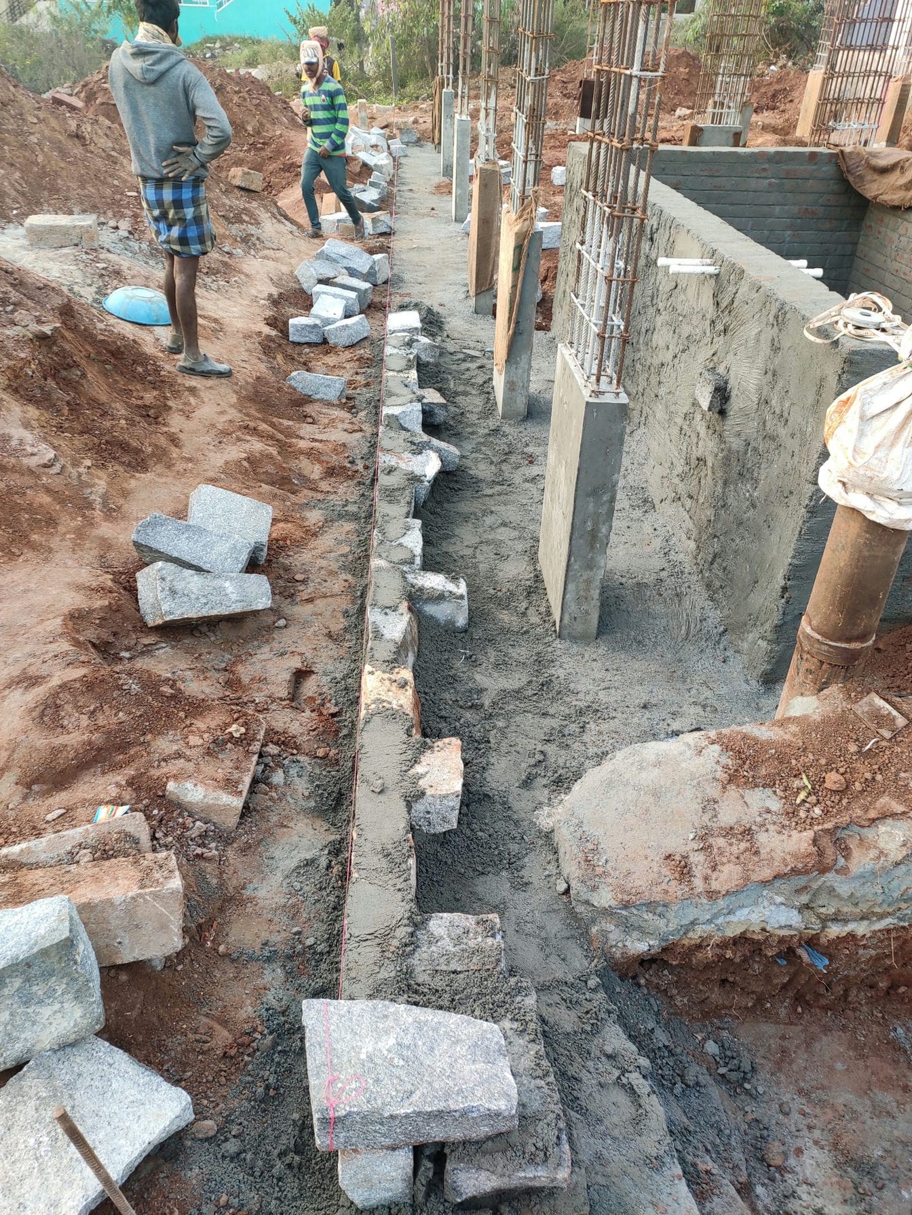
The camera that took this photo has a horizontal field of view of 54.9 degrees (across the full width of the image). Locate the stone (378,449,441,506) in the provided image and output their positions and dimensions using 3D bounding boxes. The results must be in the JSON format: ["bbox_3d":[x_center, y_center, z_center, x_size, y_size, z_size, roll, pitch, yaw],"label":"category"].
[{"bbox_3d":[-0.215,-0.583,4.070,0.280,0.180,0.280,-3,34,-7],"label":"stone"}]

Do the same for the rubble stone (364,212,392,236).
[{"bbox_3d":[-0.794,-3.990,9.083,0.230,0.200,0.230,-11,35,-18],"label":"rubble stone"}]

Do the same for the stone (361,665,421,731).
[{"bbox_3d":[-0.225,0.348,2.919,0.170,0.170,0.260,0,34,-3],"label":"stone"}]

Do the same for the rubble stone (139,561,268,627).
[{"bbox_3d":[-0.850,-0.040,3.015,0.410,0.175,0.135,0,-18,-46],"label":"rubble stone"}]

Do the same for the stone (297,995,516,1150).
[{"bbox_3d":[-0.093,0.954,1.800,0.405,0.112,0.240,4,28,-11],"label":"stone"}]

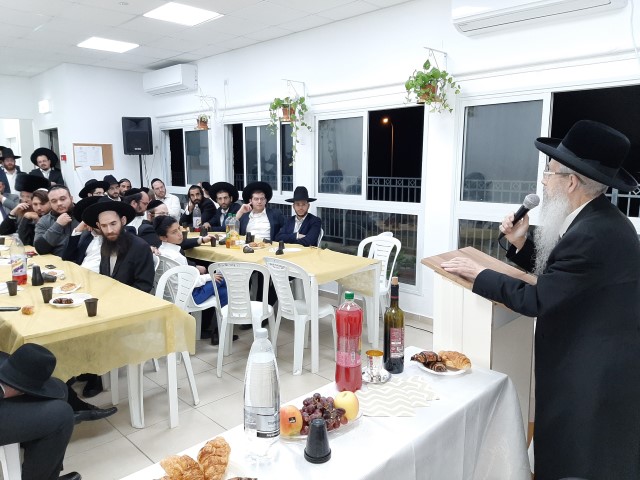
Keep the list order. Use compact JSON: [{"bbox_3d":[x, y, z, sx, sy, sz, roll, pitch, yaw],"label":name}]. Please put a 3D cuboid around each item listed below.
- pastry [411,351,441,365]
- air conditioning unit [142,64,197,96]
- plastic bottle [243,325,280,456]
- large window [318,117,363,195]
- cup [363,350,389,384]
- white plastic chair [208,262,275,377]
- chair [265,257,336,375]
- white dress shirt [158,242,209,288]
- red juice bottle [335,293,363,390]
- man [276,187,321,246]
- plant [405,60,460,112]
[{"bbox_3d":[0.395,0.437,1.789,0.115,0.045,0.058,0,9,5],"label":"pastry"},{"bbox_3d":[-2.284,-2.405,7.308,1.120,0.330,0.240,9,12,43],"label":"air conditioning unit"},{"bbox_3d":[-0.149,0.389,1.216,0.092,0.334,0.092,-1,9,-7],"label":"plastic bottle"},{"bbox_3d":[0.225,-0.919,5.283,0.640,0.820,0.060,9,12,43],"label":"large window"},{"bbox_3d":[0.201,0.449,1.738,0.114,0.088,0.114,0,9,0],"label":"cup"},{"bbox_3d":[-0.584,0.554,3.698,0.460,0.850,0.520,0,9,0],"label":"white plastic chair"},{"bbox_3d":[-0.153,0.546,3.717,0.490,0.820,0.450,-8,12,-39],"label":"chair"},{"bbox_3d":[-1.088,0.257,3.881,0.350,0.450,0.400,-5,10,-27],"label":"white dress shirt"},{"bbox_3d":[0.096,0.331,1.590,0.090,0.333,0.090,1,9,3],"label":"red juice bottle"},{"bbox_3d":[-0.243,0.130,4.920,0.500,1.310,0.760,6,11,35],"label":"man"},{"bbox_3d":[0.999,-1.384,4.306,0.430,0.450,0.380,8,13,43],"label":"plant"}]

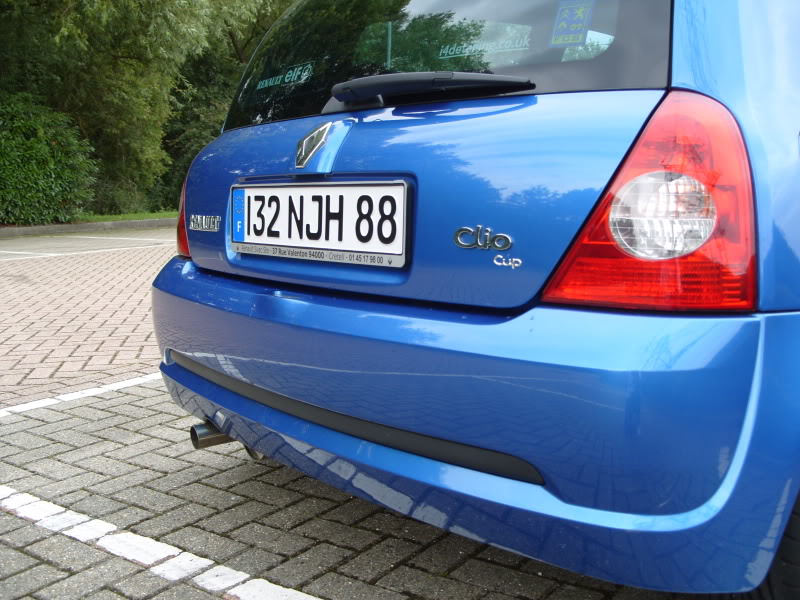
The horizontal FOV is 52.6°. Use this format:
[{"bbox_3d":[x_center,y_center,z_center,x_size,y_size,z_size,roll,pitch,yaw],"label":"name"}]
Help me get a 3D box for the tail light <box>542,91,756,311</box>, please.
[{"bbox_3d":[0.356,-0.142,1.093,0.275,0.293,0.170,5,9,36],"label":"tail light"}]

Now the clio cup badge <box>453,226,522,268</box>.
[{"bbox_3d":[0.127,-0.078,1.171,0.122,0.058,0.010,7,5,39],"label":"clio cup badge"}]

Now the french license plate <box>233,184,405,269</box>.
[{"bbox_3d":[-0.164,-0.142,1.466,0.017,0.132,0.528,-4,8,-42],"label":"french license plate"}]

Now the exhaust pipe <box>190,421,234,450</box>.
[{"bbox_3d":[-0.404,0.295,1.806,0.115,0.055,0.055,-8,10,-42],"label":"exhaust pipe"}]

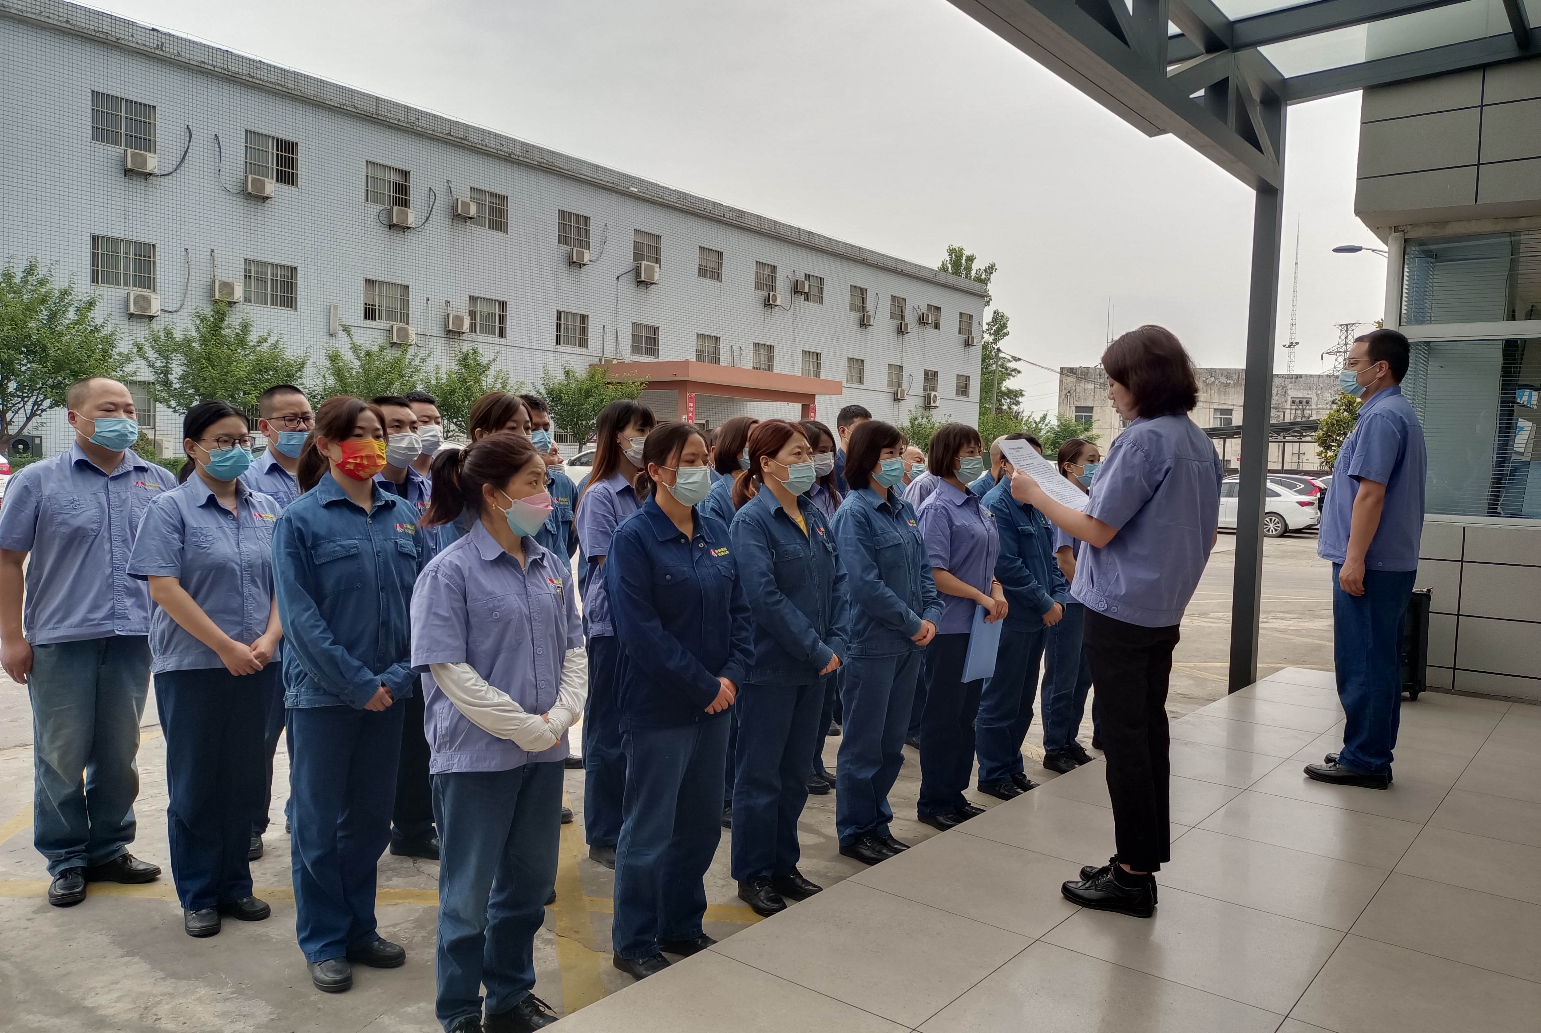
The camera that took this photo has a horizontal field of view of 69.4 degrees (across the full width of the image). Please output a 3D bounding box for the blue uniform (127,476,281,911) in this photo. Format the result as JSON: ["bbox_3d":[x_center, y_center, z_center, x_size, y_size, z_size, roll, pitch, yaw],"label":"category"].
[{"bbox_3d":[-1.750,0.553,3.490,0.330,1.355,0.490,4,4,39],"label":"blue uniform"}]

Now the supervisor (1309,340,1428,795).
[{"bbox_3d":[2.420,0.156,4.437,0.380,1.790,0.500,4,4,39],"label":"supervisor"}]

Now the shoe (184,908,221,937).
[{"bbox_3d":[-1.760,1.205,3.450,0.100,0.100,0.260,0,3,-30],"label":"shoe"}]

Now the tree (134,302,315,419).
[{"bbox_3d":[-12.373,-2.480,25.186,3.900,4.850,3.900,4,3,39],"label":"tree"}]

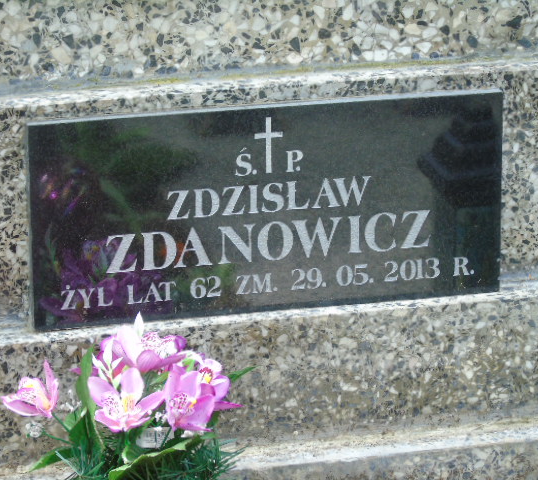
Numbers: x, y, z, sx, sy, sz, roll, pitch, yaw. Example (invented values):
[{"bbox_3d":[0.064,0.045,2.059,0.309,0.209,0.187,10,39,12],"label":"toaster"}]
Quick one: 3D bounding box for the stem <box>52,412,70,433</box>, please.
[{"bbox_3d":[-0.178,0.156,2.250,0.003,0.024,0.003,-44,9,0],"label":"stem"}]

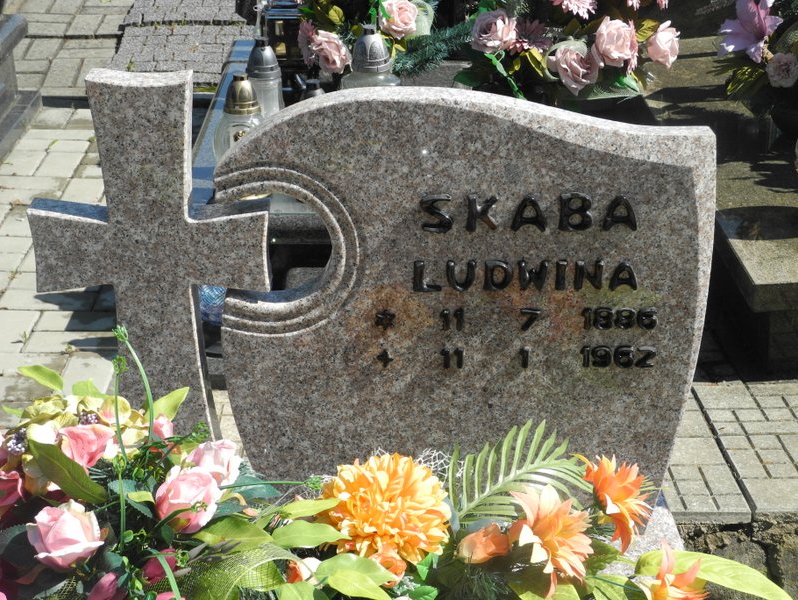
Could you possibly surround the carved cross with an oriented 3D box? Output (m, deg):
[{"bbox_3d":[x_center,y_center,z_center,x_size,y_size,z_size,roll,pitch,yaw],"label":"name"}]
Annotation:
[{"bbox_3d":[-0.328,0.021,1.928,0.313,0.676,0.055,0,25,0],"label":"carved cross"}]

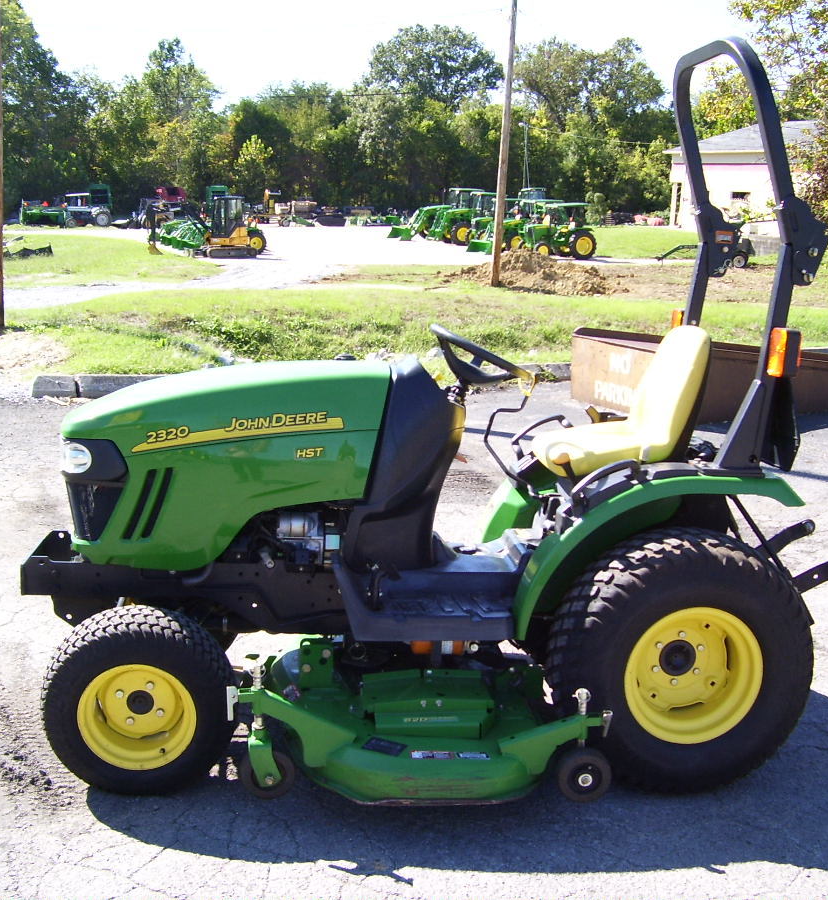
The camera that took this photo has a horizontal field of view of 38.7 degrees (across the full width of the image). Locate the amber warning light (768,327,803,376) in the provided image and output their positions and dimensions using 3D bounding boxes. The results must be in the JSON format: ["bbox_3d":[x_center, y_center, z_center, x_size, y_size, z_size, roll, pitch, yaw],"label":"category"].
[{"bbox_3d":[1.094,-0.291,3.480,0.095,0.140,0.100,1,10,-7],"label":"amber warning light"}]

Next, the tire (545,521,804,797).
[{"bbox_3d":[0.815,0.644,3.645,0.780,0.780,0.336,1,10,-7],"label":"tire"}]

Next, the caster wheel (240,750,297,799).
[{"bbox_3d":[-0.425,0.943,3.421,0.155,0.155,0.065,1,10,-7],"label":"caster wheel"}]

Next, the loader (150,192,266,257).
[{"bbox_3d":[-8.539,-9.156,48.500,4.500,2.500,1.750,1,10,-6],"label":"loader"}]

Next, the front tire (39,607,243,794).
[{"bbox_3d":[-0.801,0.729,3.474,0.534,0.534,0.280,1,10,-7],"label":"front tire"}]

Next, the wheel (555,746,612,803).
[{"bbox_3d":[0.504,0.965,3.493,0.158,0.158,0.070,1,10,-7],"label":"wheel"}]

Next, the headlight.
[{"bbox_3d":[-1.019,0.023,3.570,0.100,0.105,0.120,-1,11,-21],"label":"headlight"}]

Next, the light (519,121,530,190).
[{"bbox_3d":[6.563,-15.769,70.000,0.600,7.400,0.600,1,10,-6],"label":"light"}]

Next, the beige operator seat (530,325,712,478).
[{"bbox_3d":[0.676,-0.170,3.932,0.520,0.500,0.470,1,10,-7],"label":"beige operator seat"}]

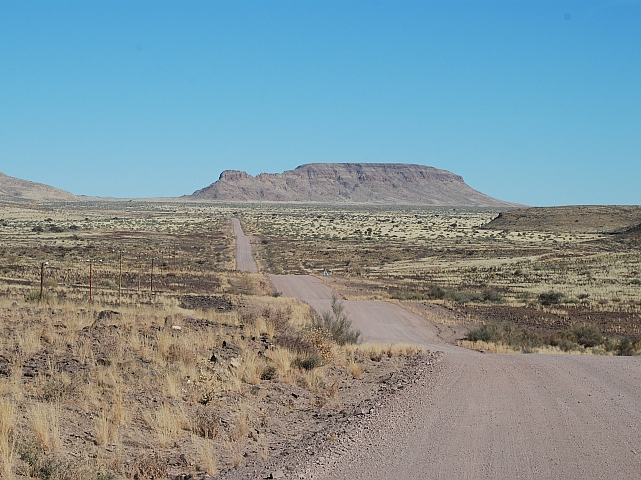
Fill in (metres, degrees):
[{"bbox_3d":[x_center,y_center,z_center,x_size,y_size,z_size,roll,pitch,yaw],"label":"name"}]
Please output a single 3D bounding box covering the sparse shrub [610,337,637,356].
[{"bbox_3d":[8.823,3.101,54.000,0.760,0.600,0.700,0,1,0],"label":"sparse shrub"}]

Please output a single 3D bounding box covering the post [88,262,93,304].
[{"bbox_3d":[-6.069,1.136,49.000,0.060,1.200,0.060,0,1,0],"label":"post"}]

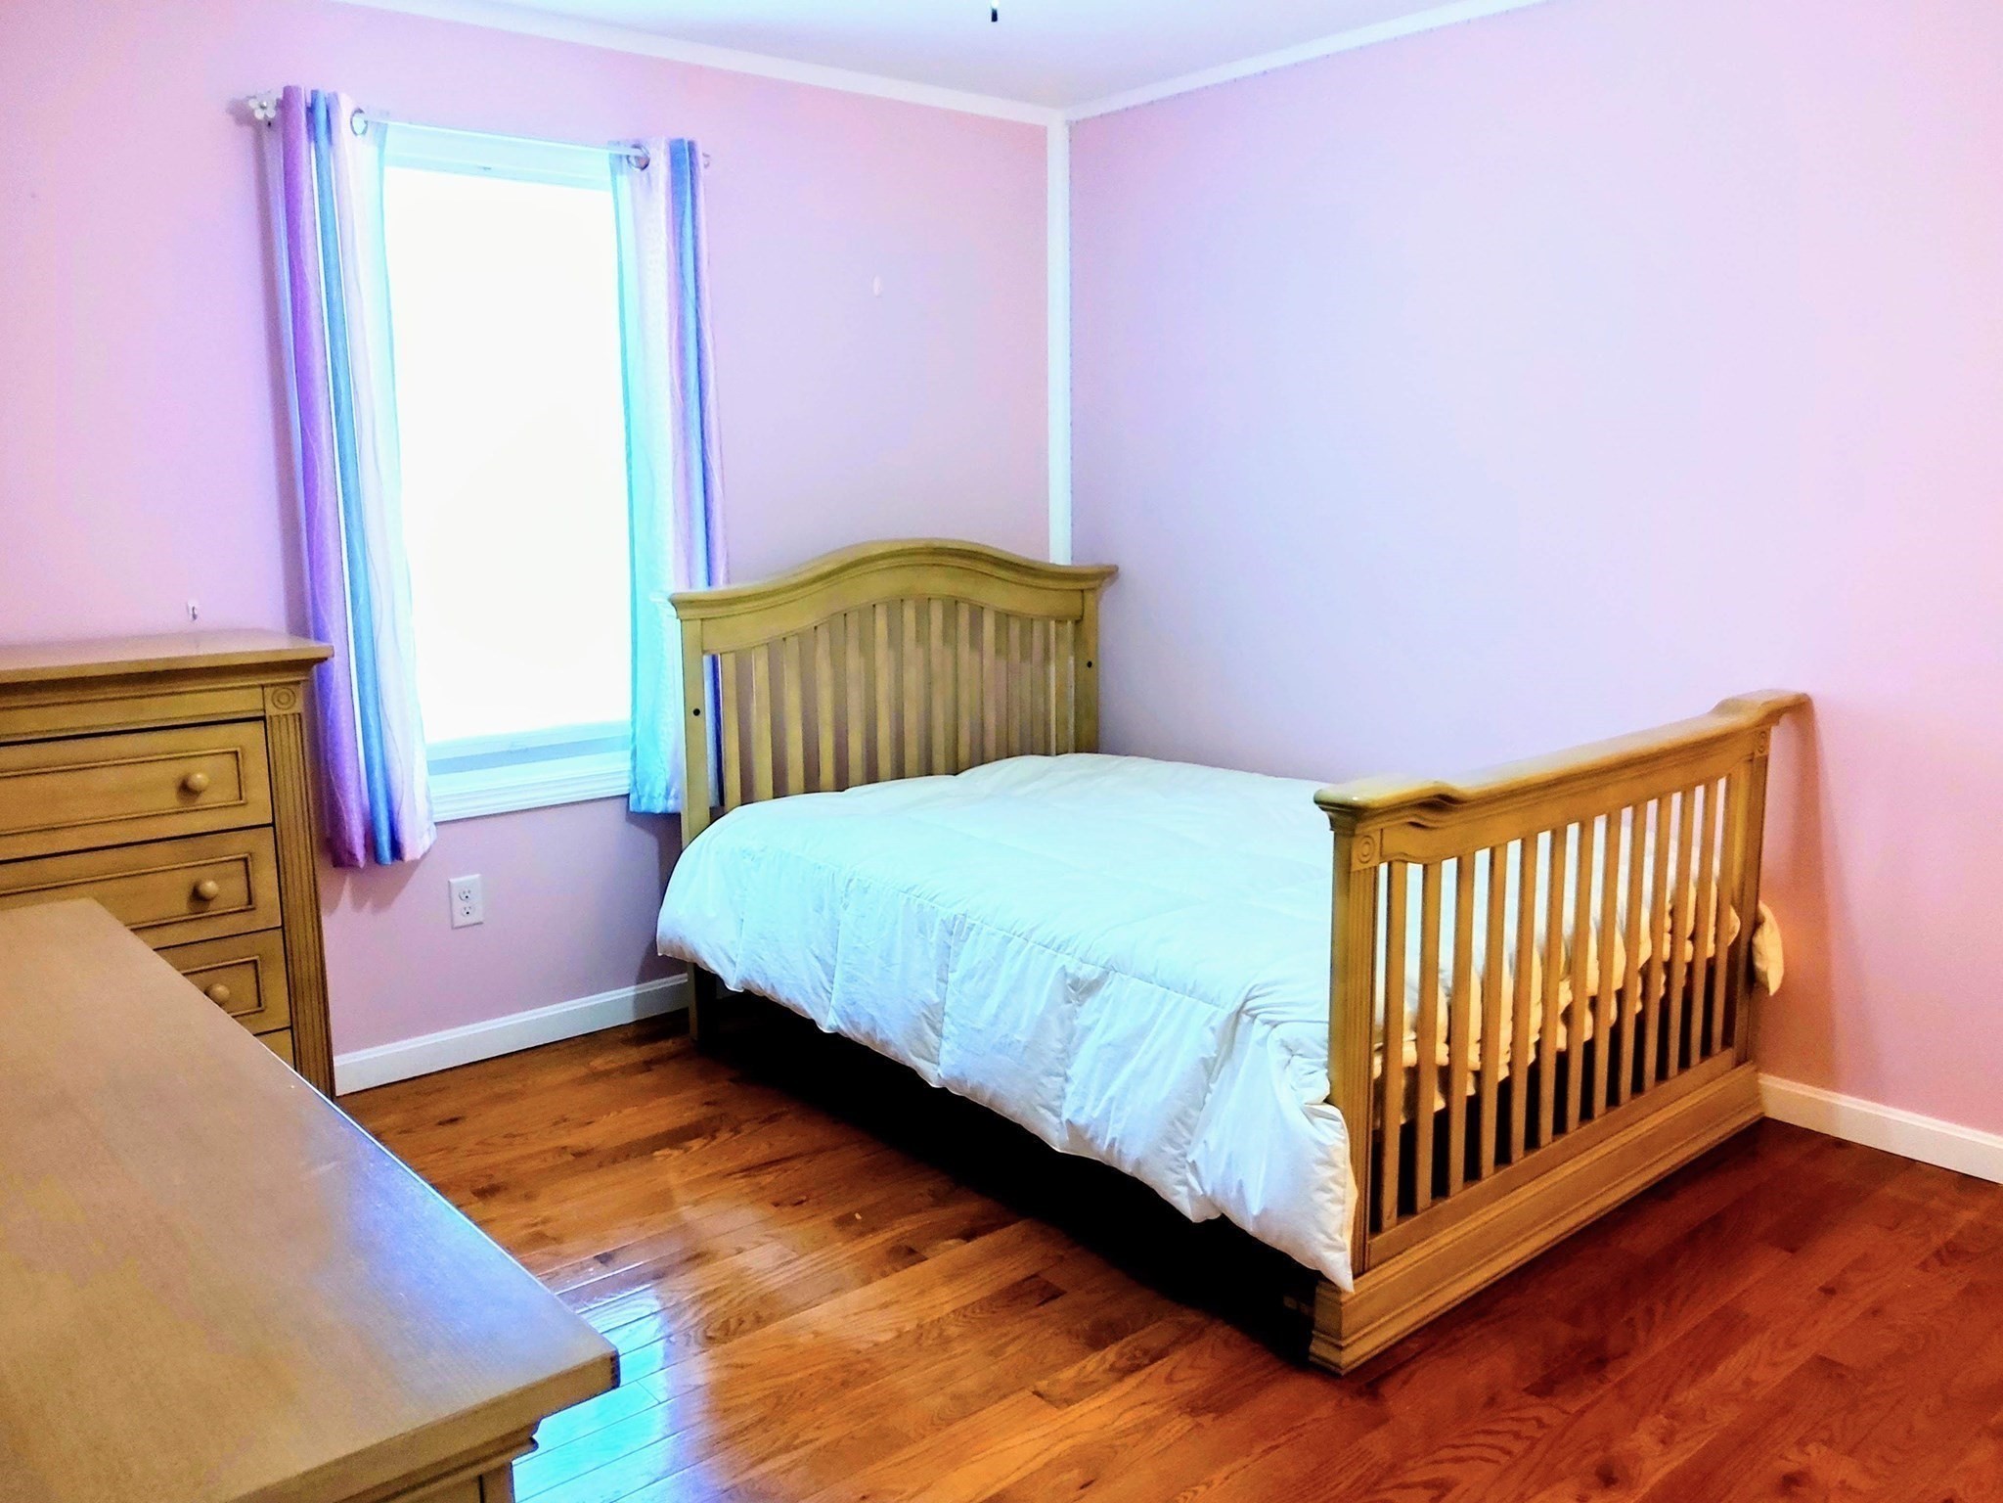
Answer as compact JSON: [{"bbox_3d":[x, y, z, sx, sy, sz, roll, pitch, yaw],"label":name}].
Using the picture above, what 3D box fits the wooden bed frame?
[{"bbox_3d":[0.412,0.160,3.419,1.515,1.213,2.053,-9,13,-39],"label":"wooden bed frame"}]

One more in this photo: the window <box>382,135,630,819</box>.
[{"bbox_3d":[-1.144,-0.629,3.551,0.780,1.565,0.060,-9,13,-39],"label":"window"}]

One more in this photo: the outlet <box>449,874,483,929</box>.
[{"bbox_3d":[-1.281,0.363,3.609,0.072,0.116,0.012,-9,13,-39],"label":"outlet"}]

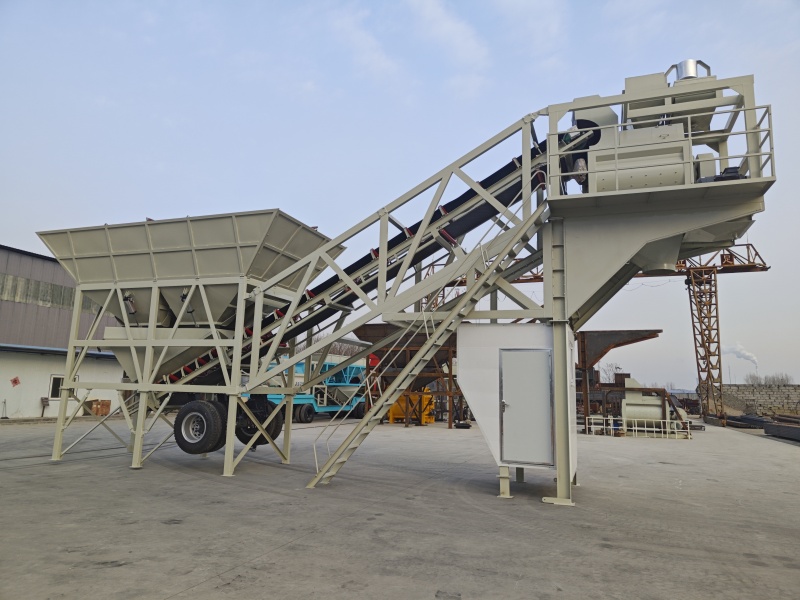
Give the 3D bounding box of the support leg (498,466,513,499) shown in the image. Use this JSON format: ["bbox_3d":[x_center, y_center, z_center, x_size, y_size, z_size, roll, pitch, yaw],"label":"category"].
[{"bbox_3d":[1.740,3.014,9.193,0.213,0.475,0.213,-2,-10,20],"label":"support leg"}]

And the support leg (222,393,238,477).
[{"bbox_3d":[-3.301,2.630,10.821,0.192,1.530,0.192,-2,-10,20],"label":"support leg"}]

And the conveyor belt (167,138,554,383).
[{"bbox_3d":[-0.889,-0.283,11.660,9.988,0.526,1.114,-32,-18,12],"label":"conveyor belt"}]

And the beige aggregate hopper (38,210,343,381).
[{"bbox_3d":[-4.913,0.230,13.009,6.379,3.351,3.088,-2,-10,20],"label":"beige aggregate hopper"}]

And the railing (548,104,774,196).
[{"bbox_3d":[4.060,-2.236,8.914,3.200,1.124,0.607,-2,-10,20],"label":"railing"}]

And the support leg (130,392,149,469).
[{"bbox_3d":[-5.415,2.703,11.572,0.192,1.533,0.192,-2,-10,20],"label":"support leg"}]

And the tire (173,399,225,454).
[{"bbox_3d":[-4.021,2.559,11.079,1.033,1.033,0.284,-2,-10,20],"label":"tire"}]

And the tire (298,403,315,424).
[{"bbox_3d":[-4.965,6.034,29.550,0.284,1.033,1.033,-3,-11,26],"label":"tire"}]

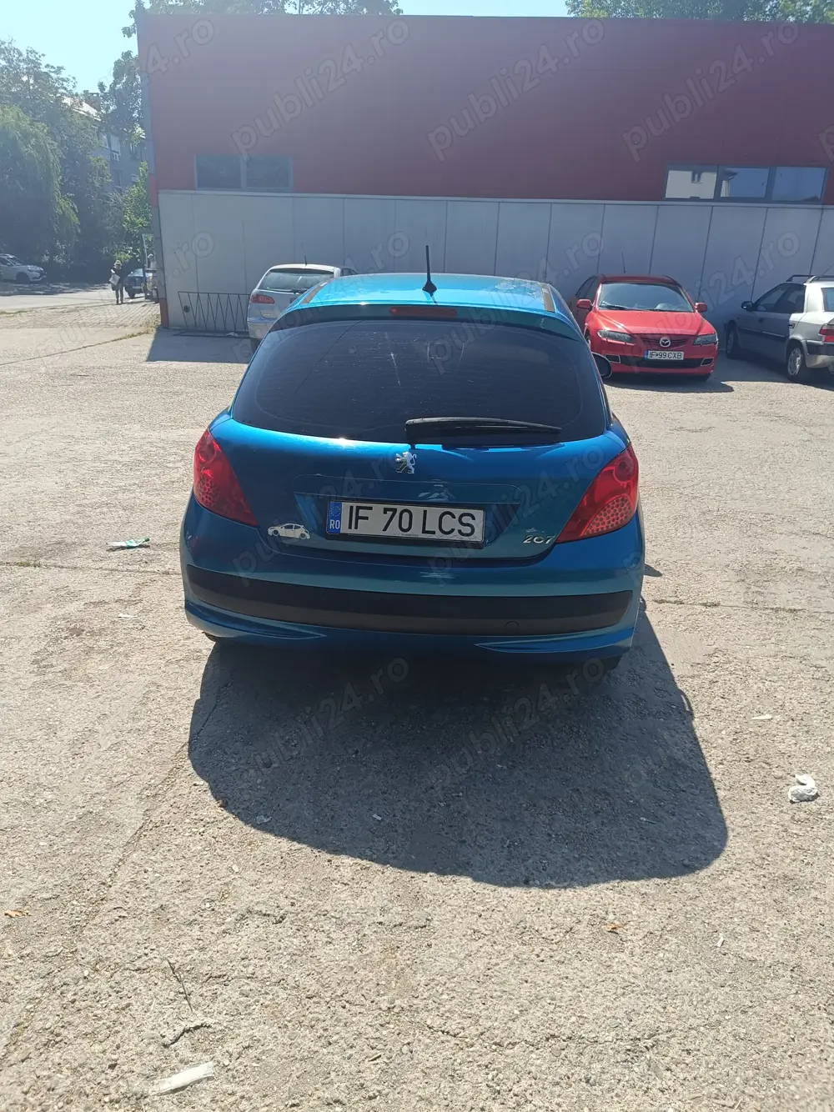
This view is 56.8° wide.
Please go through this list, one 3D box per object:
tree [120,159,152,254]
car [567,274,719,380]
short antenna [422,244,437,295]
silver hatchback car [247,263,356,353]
[{"bbox_3d":[-14.774,-18.125,42.536,2.800,6.570,2.800,-5,21,-17],"label":"tree"},{"bbox_3d":[3.515,-3.786,12.529,1.820,1.435,4.680,3,21,3],"label":"car"},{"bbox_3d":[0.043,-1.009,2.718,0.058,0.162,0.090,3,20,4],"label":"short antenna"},{"bbox_3d":[-1.732,-4.526,14.021,1.720,1.440,3.970,3,21,4],"label":"silver hatchback car"}]

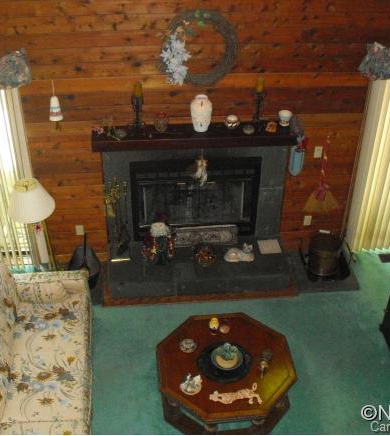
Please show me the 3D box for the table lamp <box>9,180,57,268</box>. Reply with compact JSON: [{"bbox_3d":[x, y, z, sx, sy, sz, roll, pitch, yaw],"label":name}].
[{"bbox_3d":[-1.302,0.076,4.945,0.380,0.810,0.380,-2,35,-3],"label":"table lamp"}]

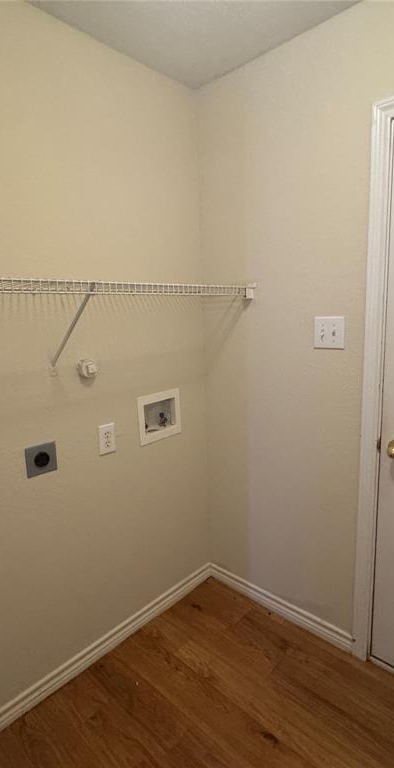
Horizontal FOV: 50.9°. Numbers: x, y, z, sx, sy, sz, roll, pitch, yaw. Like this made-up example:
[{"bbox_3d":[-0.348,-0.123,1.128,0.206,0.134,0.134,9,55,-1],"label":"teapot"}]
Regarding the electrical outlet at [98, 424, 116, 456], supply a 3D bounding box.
[{"bbox_3d":[-0.368,0.227,1.702,0.009,0.120,0.073,7,14,43],"label":"electrical outlet"}]

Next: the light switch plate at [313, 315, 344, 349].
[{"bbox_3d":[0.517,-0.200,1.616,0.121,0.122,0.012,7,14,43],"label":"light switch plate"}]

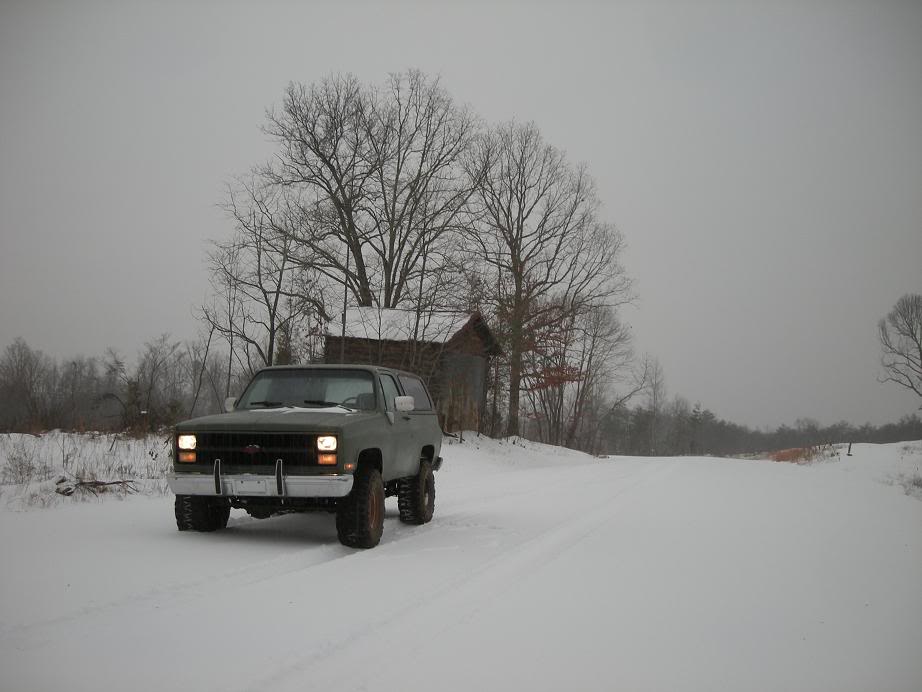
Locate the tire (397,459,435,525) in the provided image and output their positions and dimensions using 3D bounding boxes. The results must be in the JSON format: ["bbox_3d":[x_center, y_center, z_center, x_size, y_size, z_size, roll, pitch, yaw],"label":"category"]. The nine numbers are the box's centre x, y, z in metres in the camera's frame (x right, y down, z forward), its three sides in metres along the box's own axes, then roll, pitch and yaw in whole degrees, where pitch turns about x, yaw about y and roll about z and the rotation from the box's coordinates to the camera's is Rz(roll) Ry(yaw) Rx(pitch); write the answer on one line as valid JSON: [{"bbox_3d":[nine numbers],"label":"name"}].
[{"bbox_3d":[-0.590,1.970,12.557,0.300,0.850,0.850,-1,-5,11],"label":"tire"}]

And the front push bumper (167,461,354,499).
[{"bbox_3d":[-2.043,1.332,9.426,2.000,0.380,0.340,-1,-5,11],"label":"front push bumper"}]

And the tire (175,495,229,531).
[{"bbox_3d":[-2.801,1.693,10.246,0.310,0.850,0.850,-1,-5,9],"label":"tire"}]

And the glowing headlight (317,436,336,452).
[{"bbox_3d":[-1.317,0.967,9.273,0.205,0.150,0.090,-1,-5,11],"label":"glowing headlight"}]

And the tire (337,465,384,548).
[{"bbox_3d":[-1.056,1.722,9.905,0.310,0.850,0.850,-1,-5,9],"label":"tire"}]

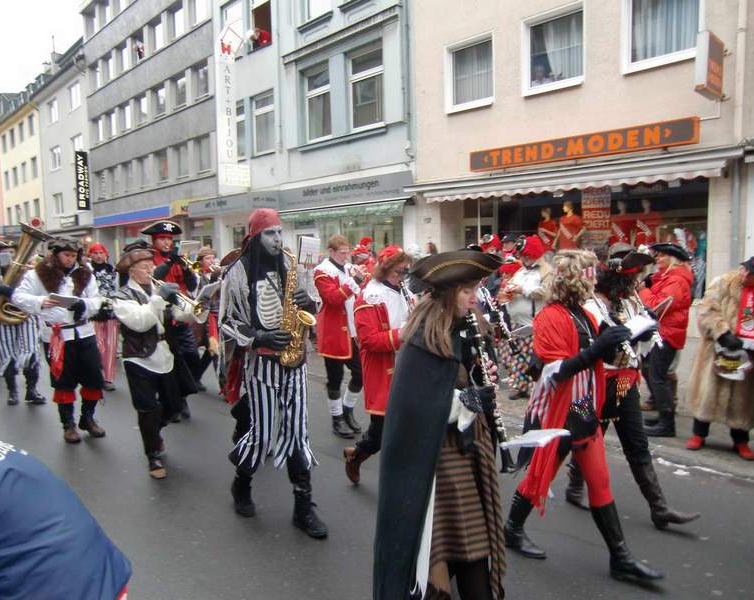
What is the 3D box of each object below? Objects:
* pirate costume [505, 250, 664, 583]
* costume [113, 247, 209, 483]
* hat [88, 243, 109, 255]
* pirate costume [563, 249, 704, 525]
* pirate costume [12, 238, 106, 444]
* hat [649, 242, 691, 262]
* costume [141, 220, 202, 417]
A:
[{"bbox_3d":[1.050,0.549,2.880,0.760,1.630,0.520,2,6,33],"label":"pirate costume"},{"bbox_3d":[-1.670,0.442,4.320,0.700,1.670,0.580,3,6,38],"label":"costume"},{"bbox_3d":[-3.414,-0.625,6.800,0.220,0.150,0.240,-4,6,-36],"label":"hat"},{"bbox_3d":[1.470,0.495,3.310,0.720,1.650,0.500,3,6,37],"label":"pirate costume"},{"bbox_3d":[-2.800,0.342,4.950,0.740,1.790,0.580,-5,7,-41],"label":"pirate costume"},{"bbox_3d":[2.487,-0.403,4.700,0.330,0.140,0.270,8,1,-23],"label":"hat"},{"bbox_3d":[-2.030,0.214,5.480,0.580,1.930,0.580,-5,7,-41],"label":"costume"}]

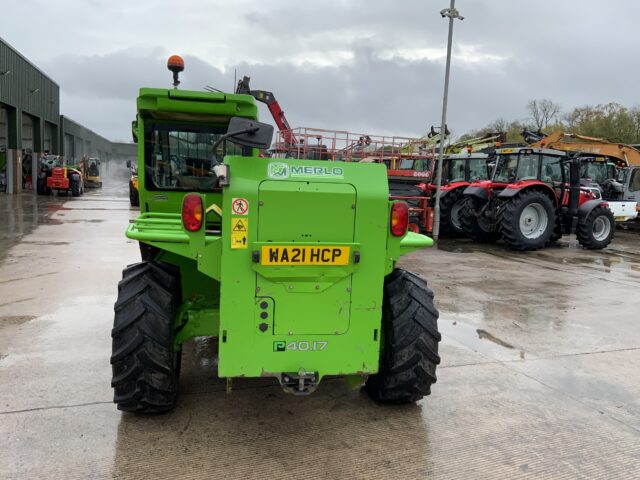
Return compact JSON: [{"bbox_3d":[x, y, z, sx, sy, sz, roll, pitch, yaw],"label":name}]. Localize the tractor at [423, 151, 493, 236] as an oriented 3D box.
[{"bbox_3d":[5.710,-1.617,19.117,4.550,2.880,2.300,0,7,-19],"label":"tractor"}]

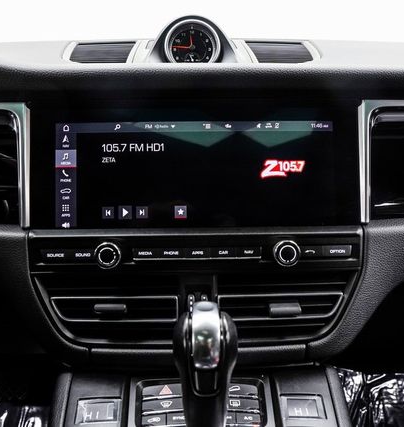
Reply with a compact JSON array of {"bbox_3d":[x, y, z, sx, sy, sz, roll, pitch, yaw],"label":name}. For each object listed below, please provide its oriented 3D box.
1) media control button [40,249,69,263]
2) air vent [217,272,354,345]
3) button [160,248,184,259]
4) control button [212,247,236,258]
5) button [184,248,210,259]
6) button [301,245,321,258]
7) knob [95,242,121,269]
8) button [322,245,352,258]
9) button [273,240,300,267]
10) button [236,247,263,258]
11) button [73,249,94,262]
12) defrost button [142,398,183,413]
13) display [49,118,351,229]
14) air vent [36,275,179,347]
[{"bbox_3d":[-0.137,0.039,0.464,0.026,0.012,0.007,-1,-3,0],"label":"media control button"},{"bbox_3d":[0.077,0.088,0.460,0.127,0.067,0.030,-1,-5,0],"label":"air vent"},{"bbox_3d":[-0.028,0.037,0.464,0.024,0.011,0.007,-1,-3,0],"label":"button"},{"bbox_3d":[0.020,0.035,0.453,0.023,0.010,0.008,0,0,0],"label":"control button"},{"bbox_3d":[-0.004,0.036,0.453,0.024,0.010,0.008,0,0,0],"label":"button"},{"bbox_3d":[0.102,0.035,0.464,0.018,0.011,0.007,-1,-3,0],"label":"button"},{"bbox_3d":[-0.086,0.039,0.455,0.024,0.024,0.016,-1,-3,0],"label":"knob"},{"bbox_3d":[0.123,0.035,0.453,0.027,0.011,0.008,0,0,0],"label":"button"},{"bbox_3d":[0.078,0.037,0.455,0.024,0.024,0.016,-1,-3,0],"label":"button"},{"bbox_3d":[0.044,0.036,0.464,0.024,0.011,0.007,-1,-3,0],"label":"button"},{"bbox_3d":[-0.108,0.038,0.453,0.021,0.011,0.008,0,0,0],"label":"button"},{"bbox_3d":[-0.033,0.174,0.452,0.041,0.008,0.013,0,43,0],"label":"defrost button"},{"bbox_3d":[-0.002,-0.037,0.468,0.280,0.104,0.015,0,0,0],"label":"display"},{"bbox_3d":[-0.088,0.090,0.465,0.135,0.066,0.035,0,0,0],"label":"air vent"}]

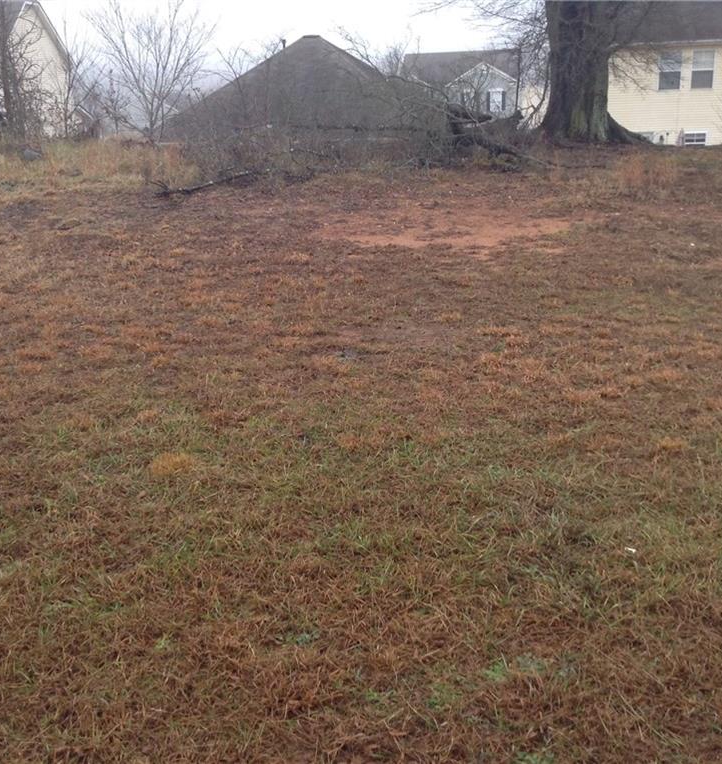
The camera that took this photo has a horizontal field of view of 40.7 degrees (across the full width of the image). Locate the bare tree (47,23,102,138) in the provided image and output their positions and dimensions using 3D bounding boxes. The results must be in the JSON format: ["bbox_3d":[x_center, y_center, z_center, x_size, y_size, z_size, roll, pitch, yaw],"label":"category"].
[{"bbox_3d":[-6.639,-6.893,22.500,1.300,2.800,1.300,1,17,9],"label":"bare tree"}]

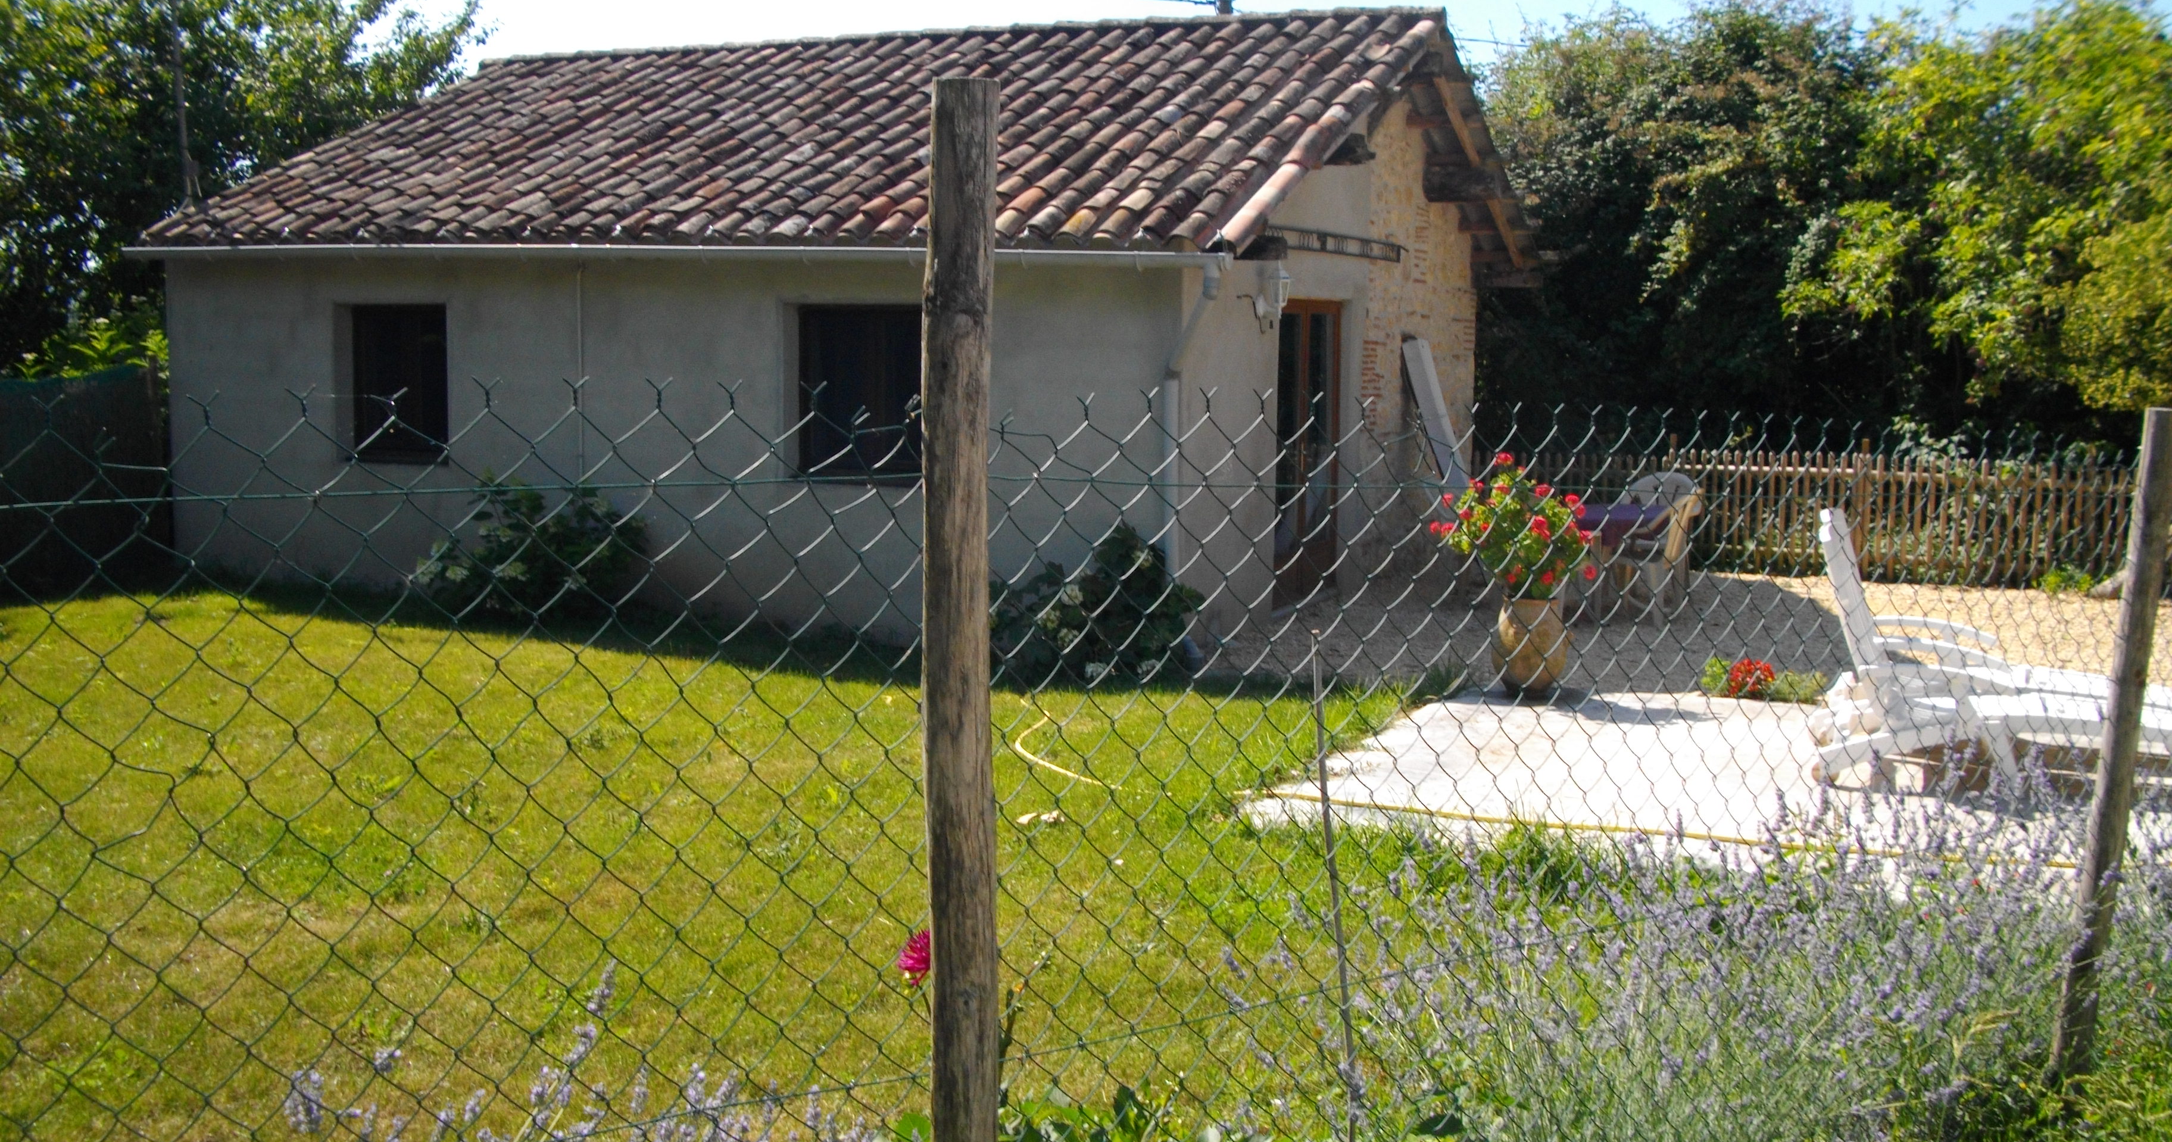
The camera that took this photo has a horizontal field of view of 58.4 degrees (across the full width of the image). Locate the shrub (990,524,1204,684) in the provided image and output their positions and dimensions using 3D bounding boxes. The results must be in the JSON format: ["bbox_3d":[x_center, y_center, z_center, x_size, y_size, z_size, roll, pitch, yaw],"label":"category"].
[{"bbox_3d":[0.033,0.183,10.771,1.200,0.860,0.900,3,7,22],"label":"shrub"}]

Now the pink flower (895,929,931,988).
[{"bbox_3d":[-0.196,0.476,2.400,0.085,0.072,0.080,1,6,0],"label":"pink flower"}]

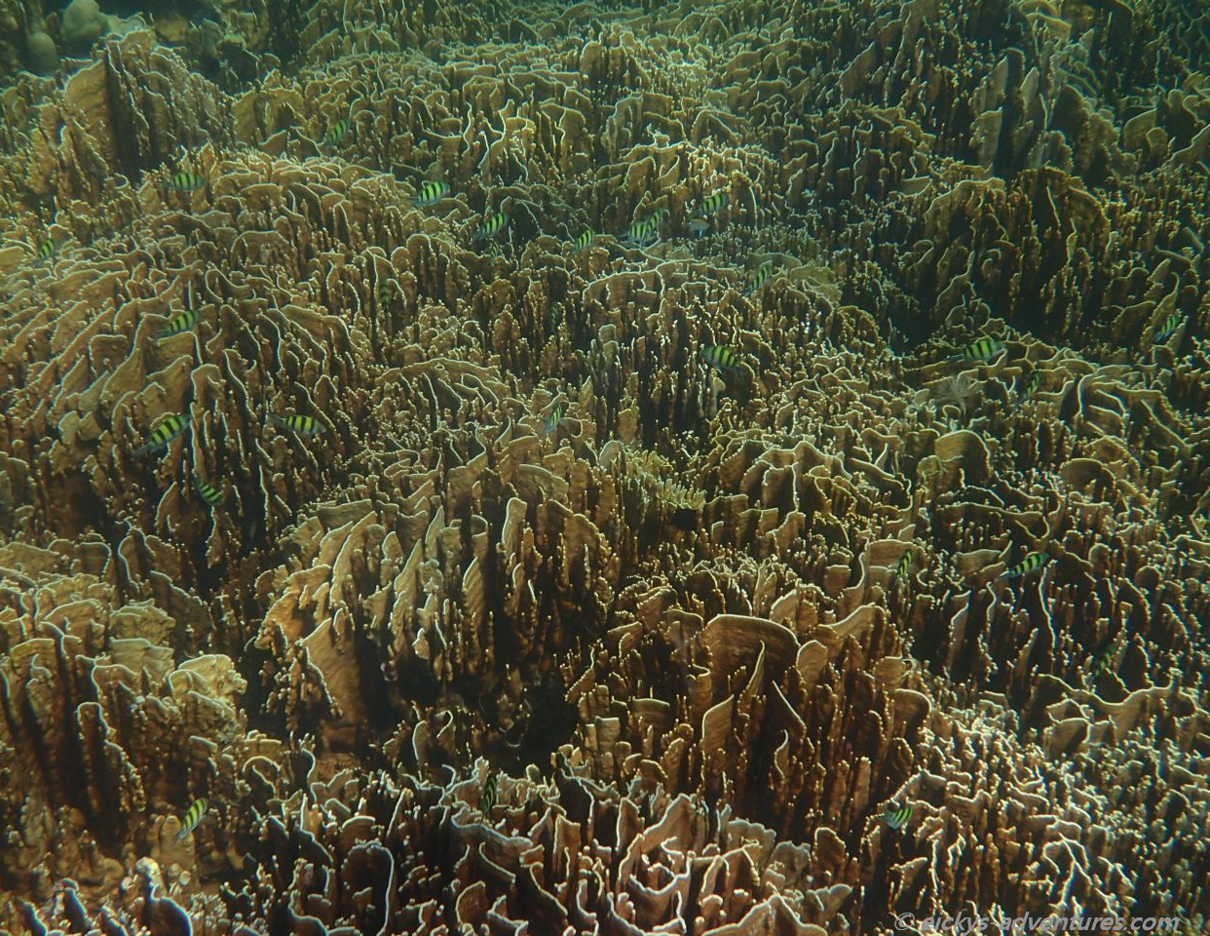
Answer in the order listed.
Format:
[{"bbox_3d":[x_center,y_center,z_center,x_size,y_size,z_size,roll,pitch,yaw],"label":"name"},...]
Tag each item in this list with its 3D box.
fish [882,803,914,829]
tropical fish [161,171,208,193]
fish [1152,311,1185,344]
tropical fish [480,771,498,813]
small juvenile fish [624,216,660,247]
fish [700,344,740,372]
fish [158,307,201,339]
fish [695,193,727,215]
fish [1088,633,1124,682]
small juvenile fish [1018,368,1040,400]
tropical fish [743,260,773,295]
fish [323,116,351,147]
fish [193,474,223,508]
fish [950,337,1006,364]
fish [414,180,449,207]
[{"bbox_3d":[0.501,0.591,2.450,0.105,0.044,0.018,-11,37,-23],"label":"fish"},{"bbox_3d":[-1.023,-0.692,3.500,0.108,0.045,0.018,-4,35,-7],"label":"tropical fish"},{"bbox_3d":[1.249,-0.313,3.200,0.021,0.052,0.125,27,54,32],"label":"fish"},{"bbox_3d":[-0.208,0.585,2.600,0.017,0.042,0.100,5,39,7],"label":"tropical fish"},{"bbox_3d":[0.084,-0.555,3.400,0.098,0.041,0.017,5,35,6],"label":"small juvenile fish"},{"bbox_3d":[0.254,-0.243,3.200,0.118,0.050,0.020,25,42,21],"label":"fish"},{"bbox_3d":[-0.919,-0.311,3.100,0.102,0.043,0.017,-30,44,-21],"label":"fish"},{"bbox_3d":[0.278,-0.688,3.750,0.125,0.052,0.021,-32,46,-24],"label":"fish"},{"bbox_3d":[0.904,0.342,2.600,0.018,0.044,0.105,25,50,31],"label":"fish"},{"bbox_3d":[0.852,-0.168,2.900,0.018,0.045,0.108,18,46,23],"label":"small juvenile fish"},{"bbox_3d":[0.357,-0.441,3.350,0.021,0.052,0.125,23,52,28],"label":"tropical fish"},{"bbox_3d":[-0.764,-0.958,4.100,0.022,0.055,0.130,15,54,20],"label":"fish"},{"bbox_3d":[-0.771,0.044,2.800,0.016,0.039,0.093,-31,76,-36],"label":"fish"},{"bbox_3d":[0.789,-0.251,3.050,0.127,0.053,0.022,-13,37,-4],"label":"fish"},{"bbox_3d":[-0.403,-0.626,3.300,0.108,0.045,0.018,-25,42,-22],"label":"fish"}]

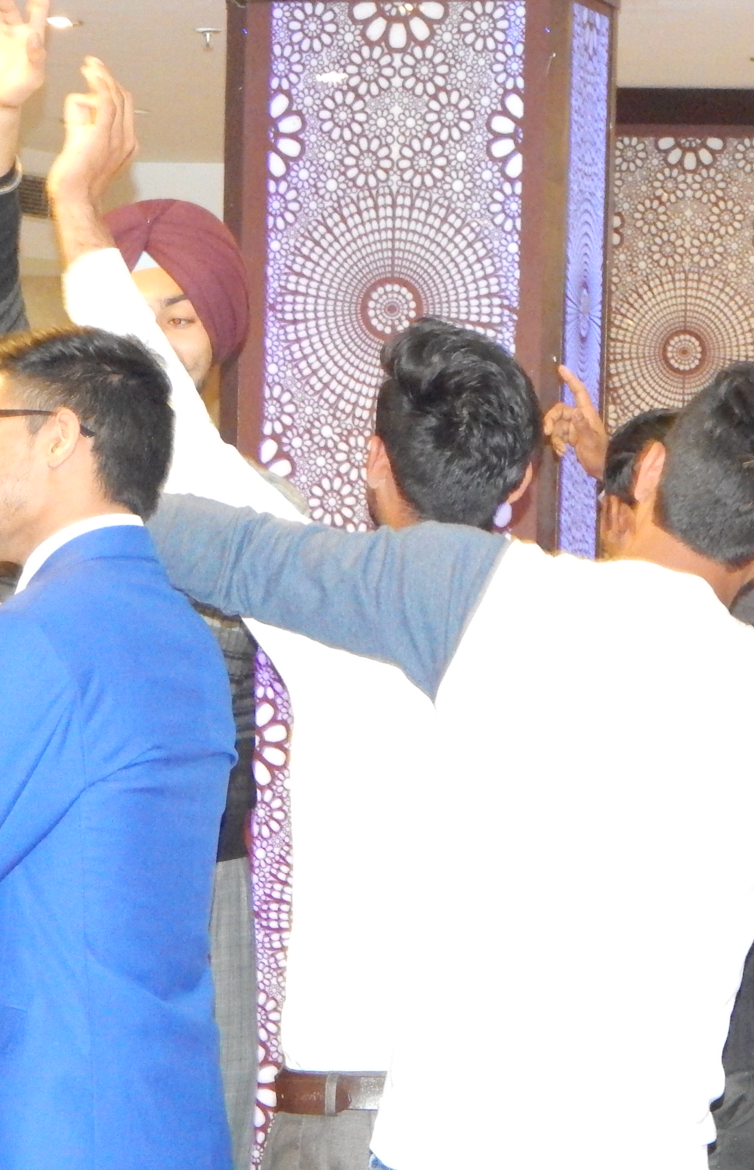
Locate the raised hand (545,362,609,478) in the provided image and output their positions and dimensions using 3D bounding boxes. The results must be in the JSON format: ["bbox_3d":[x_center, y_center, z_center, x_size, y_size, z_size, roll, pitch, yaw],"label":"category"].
[{"bbox_3d":[0.257,-0.208,4.900,0.088,0.148,0.085,3,2,37],"label":"raised hand"}]

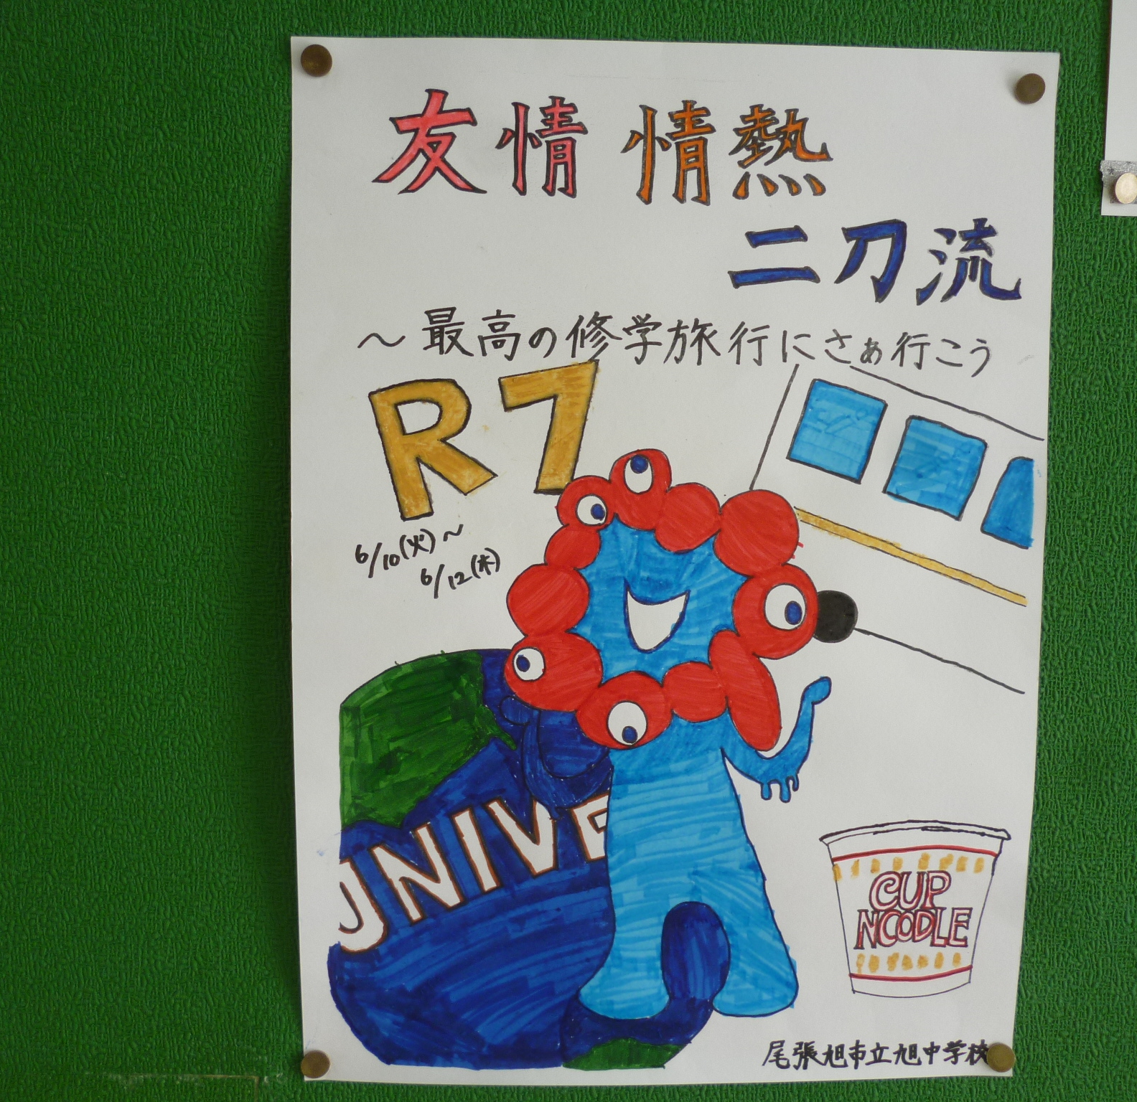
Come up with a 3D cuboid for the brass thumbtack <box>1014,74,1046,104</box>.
[{"bbox_3d":[0.162,-0.163,0.420,0.011,0.011,0.009,0,5,-2],"label":"brass thumbtack"}]

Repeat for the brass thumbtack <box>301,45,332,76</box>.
[{"bbox_3d":[-0.087,-0.169,0.412,0.011,0.011,0.009,0,5,-2],"label":"brass thumbtack"}]

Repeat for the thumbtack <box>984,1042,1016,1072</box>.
[{"bbox_3d":[0.164,0.192,0.453,0.011,0.011,0.009,0,5,-2],"label":"thumbtack"}]

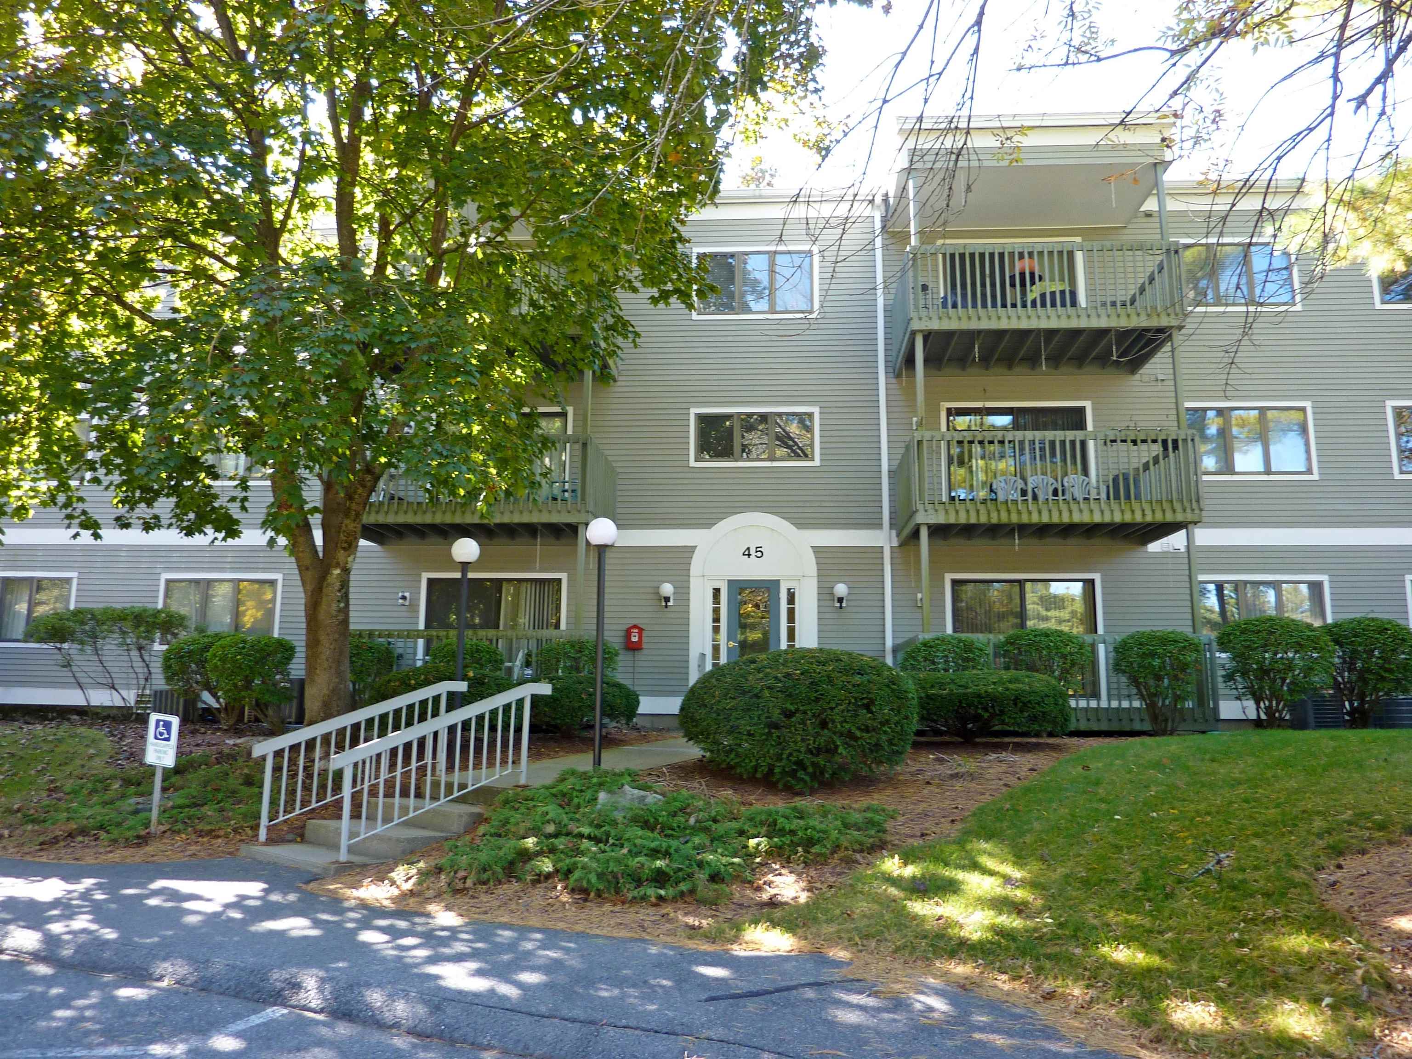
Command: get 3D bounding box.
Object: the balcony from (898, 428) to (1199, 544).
[{"bbox_3d":[5.280,-0.591,16.241,4.180,1.404,2.150,0,-11,3],"label":"balcony"}]

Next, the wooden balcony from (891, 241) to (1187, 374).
[{"bbox_3d":[5.310,-3.567,16.796,4.180,1.424,2.150,0,-11,3],"label":"wooden balcony"}]

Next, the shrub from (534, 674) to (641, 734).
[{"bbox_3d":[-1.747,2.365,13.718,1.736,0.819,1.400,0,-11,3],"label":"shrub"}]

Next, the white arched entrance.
[{"bbox_3d":[0.814,1.332,17.210,2.150,3.310,0.200,0,-11,3],"label":"white arched entrance"}]

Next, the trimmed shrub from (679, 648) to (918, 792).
[{"bbox_3d":[0.848,1.752,9.406,2.180,1.290,2.050,0,-11,3],"label":"trimmed shrub"}]

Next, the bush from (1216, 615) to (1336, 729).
[{"bbox_3d":[8.137,2.037,14.542,1.530,1.620,1.530,0,-11,3],"label":"bush"}]

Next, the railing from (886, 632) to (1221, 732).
[{"bbox_3d":[5.250,2.385,15.685,4.220,1.370,2.150,0,-11,3],"label":"railing"}]

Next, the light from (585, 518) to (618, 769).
[{"bbox_3d":[-1.067,1.149,10.239,0.310,2.581,0.310,0,-11,3],"label":"light"}]

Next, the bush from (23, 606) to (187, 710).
[{"bbox_3d":[-9.773,2.154,16.661,2.550,1.780,1.400,0,-11,3],"label":"bush"}]

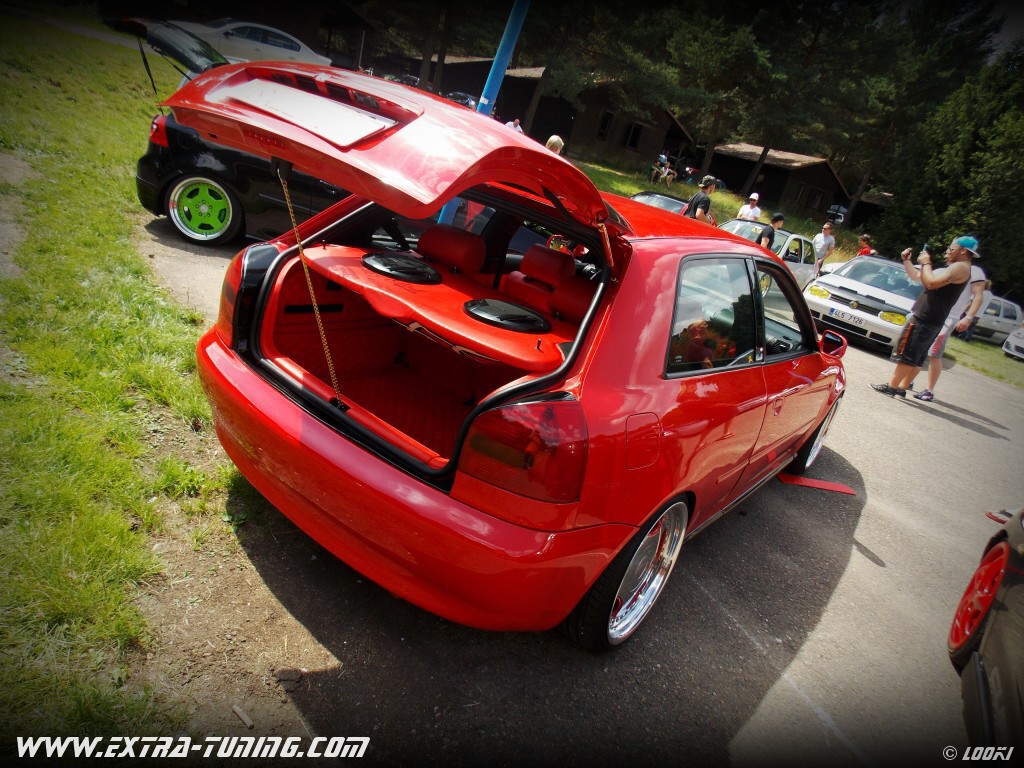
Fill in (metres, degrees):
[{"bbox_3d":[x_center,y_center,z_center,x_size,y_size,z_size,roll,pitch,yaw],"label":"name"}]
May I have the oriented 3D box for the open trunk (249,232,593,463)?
[{"bbox_3d":[-0.255,-0.211,2.091,1.020,0.700,0.740,26,21,29],"label":"open trunk"}]

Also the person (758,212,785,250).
[{"bbox_3d":[4.454,-2.248,12.263,0.380,1.740,0.500,9,19,-19],"label":"person"}]

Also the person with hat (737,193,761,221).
[{"bbox_3d":[4.891,-3.225,14.673,0.520,1.760,0.350,23,20,22],"label":"person with hat"}]

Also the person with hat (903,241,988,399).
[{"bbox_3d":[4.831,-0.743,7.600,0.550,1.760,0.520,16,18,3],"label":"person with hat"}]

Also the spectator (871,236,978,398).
[{"bbox_3d":[4.475,-0.778,7.400,0.680,1.800,0.550,17,18,6],"label":"spectator"}]

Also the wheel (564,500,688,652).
[{"bbox_3d":[0.332,0.536,2.121,0.230,0.600,0.600,26,21,29],"label":"wheel"}]

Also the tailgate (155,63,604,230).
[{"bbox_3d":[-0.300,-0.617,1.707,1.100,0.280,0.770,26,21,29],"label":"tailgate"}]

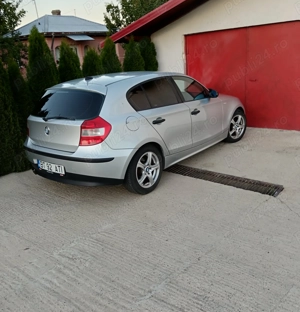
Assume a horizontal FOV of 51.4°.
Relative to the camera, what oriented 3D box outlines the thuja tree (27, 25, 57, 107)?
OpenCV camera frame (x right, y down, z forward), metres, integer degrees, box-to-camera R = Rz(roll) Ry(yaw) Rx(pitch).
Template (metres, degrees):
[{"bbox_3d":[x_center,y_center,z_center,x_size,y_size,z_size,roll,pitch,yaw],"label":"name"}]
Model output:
[{"bbox_3d":[-1.920,-1.169,5.870,0.720,2.365,0.720,8,20,38],"label":"thuja tree"}]

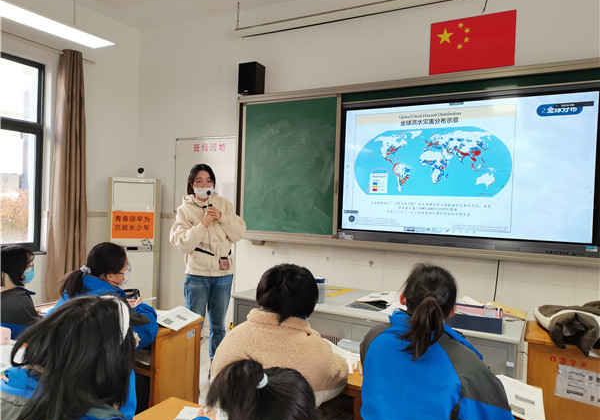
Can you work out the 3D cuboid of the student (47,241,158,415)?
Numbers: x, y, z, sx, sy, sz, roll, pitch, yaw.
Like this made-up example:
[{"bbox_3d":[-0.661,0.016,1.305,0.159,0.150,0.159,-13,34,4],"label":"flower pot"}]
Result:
[{"bbox_3d":[-0.965,0.748,2.156,0.530,1.180,0.660,2,1,29],"label":"student"}]

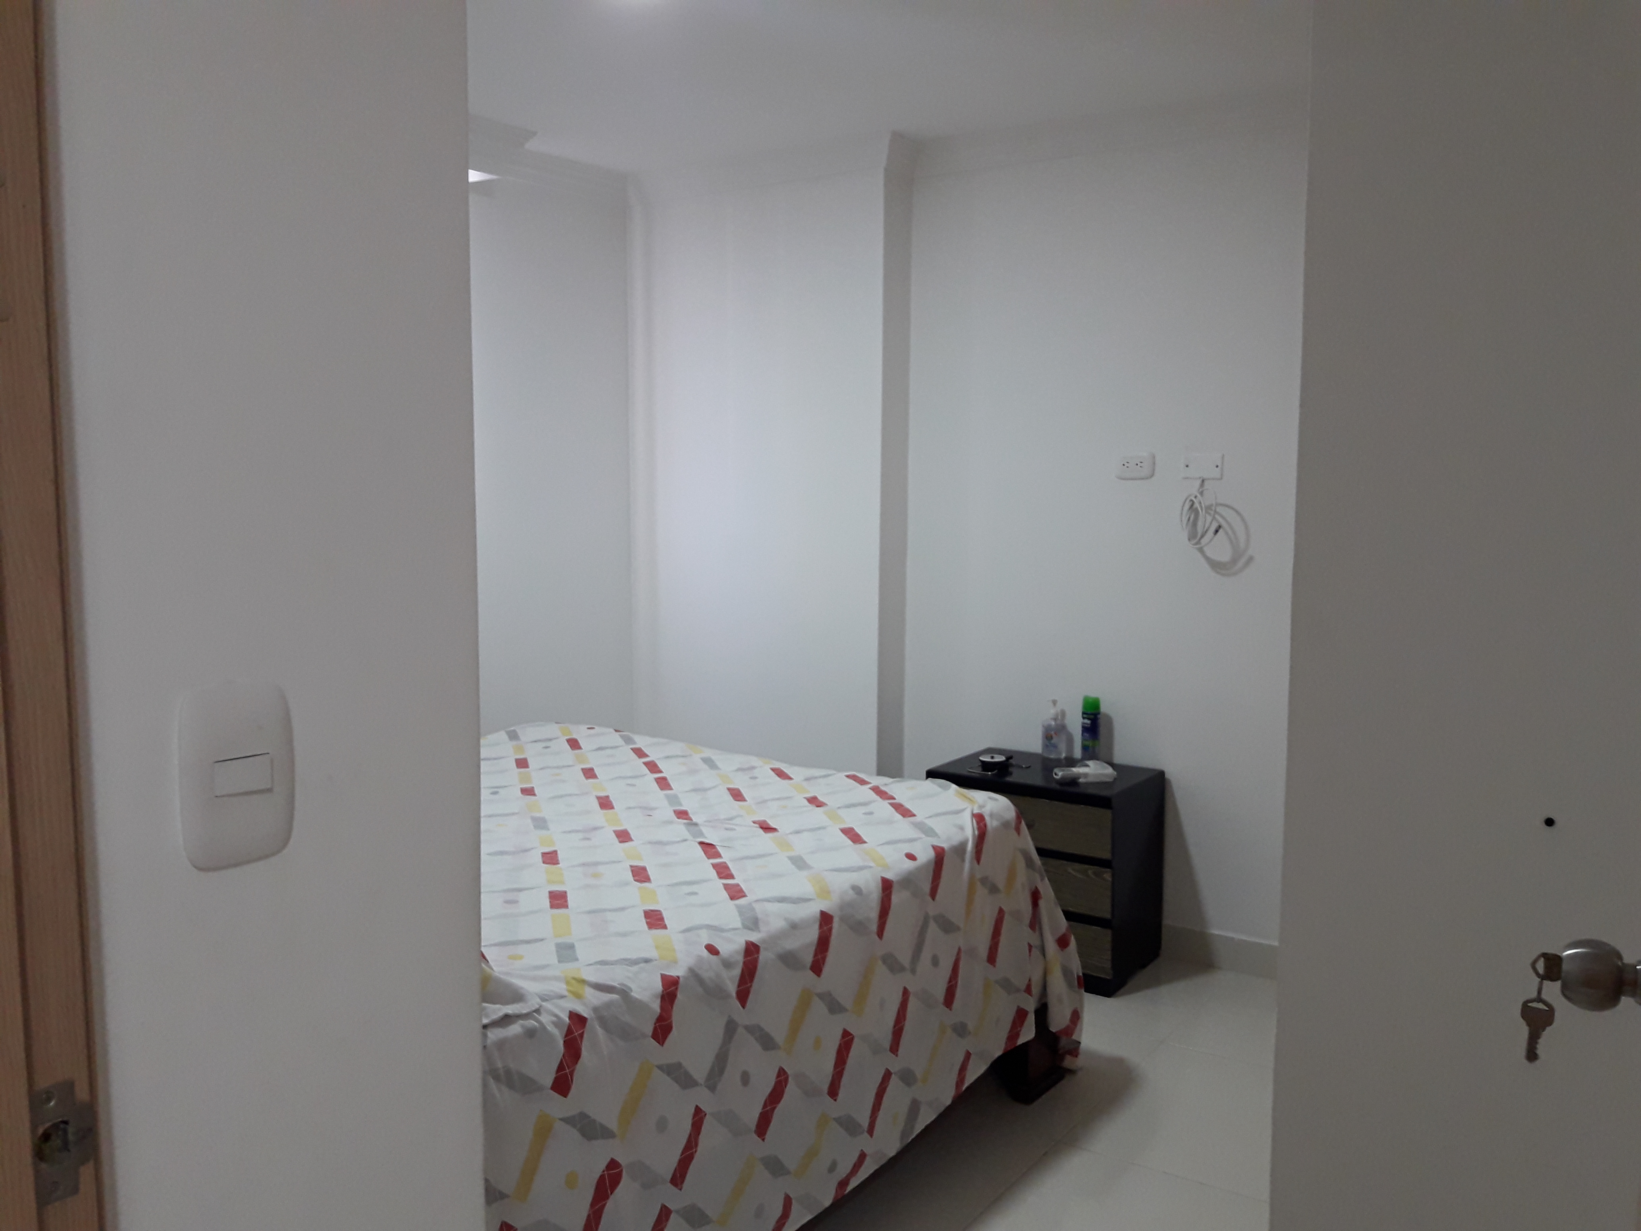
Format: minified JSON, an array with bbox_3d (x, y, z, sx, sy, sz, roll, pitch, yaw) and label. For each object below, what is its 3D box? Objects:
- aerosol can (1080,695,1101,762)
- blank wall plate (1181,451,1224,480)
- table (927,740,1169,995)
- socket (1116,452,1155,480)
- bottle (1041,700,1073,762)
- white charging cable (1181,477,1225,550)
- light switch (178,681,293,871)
[{"bbox_3d":[0.780,0.333,3.820,0.053,0.196,0.053,0,6,0],"label":"aerosol can"},{"bbox_3d":[1.042,-0.408,3.625,0.113,0.072,0.006,4,7,33],"label":"blank wall plate"},{"bbox_3d":[0.634,0.703,3.759,0.554,0.532,0.388,4,7,33],"label":"table"},{"bbox_3d":[0.882,-0.419,3.721,0.115,0.074,0.012,4,7,33],"label":"socket"},{"bbox_3d":[0.688,0.336,3.894,0.066,0.174,0.045,5,7,39],"label":"bottle"},{"bbox_3d":[1.029,-0.275,3.580,0.097,0.190,0.100,4,7,33],"label":"white charging cable"},{"bbox_3d":[-0.371,0.102,0.848,0.011,0.116,0.075,4,7,33],"label":"light switch"}]

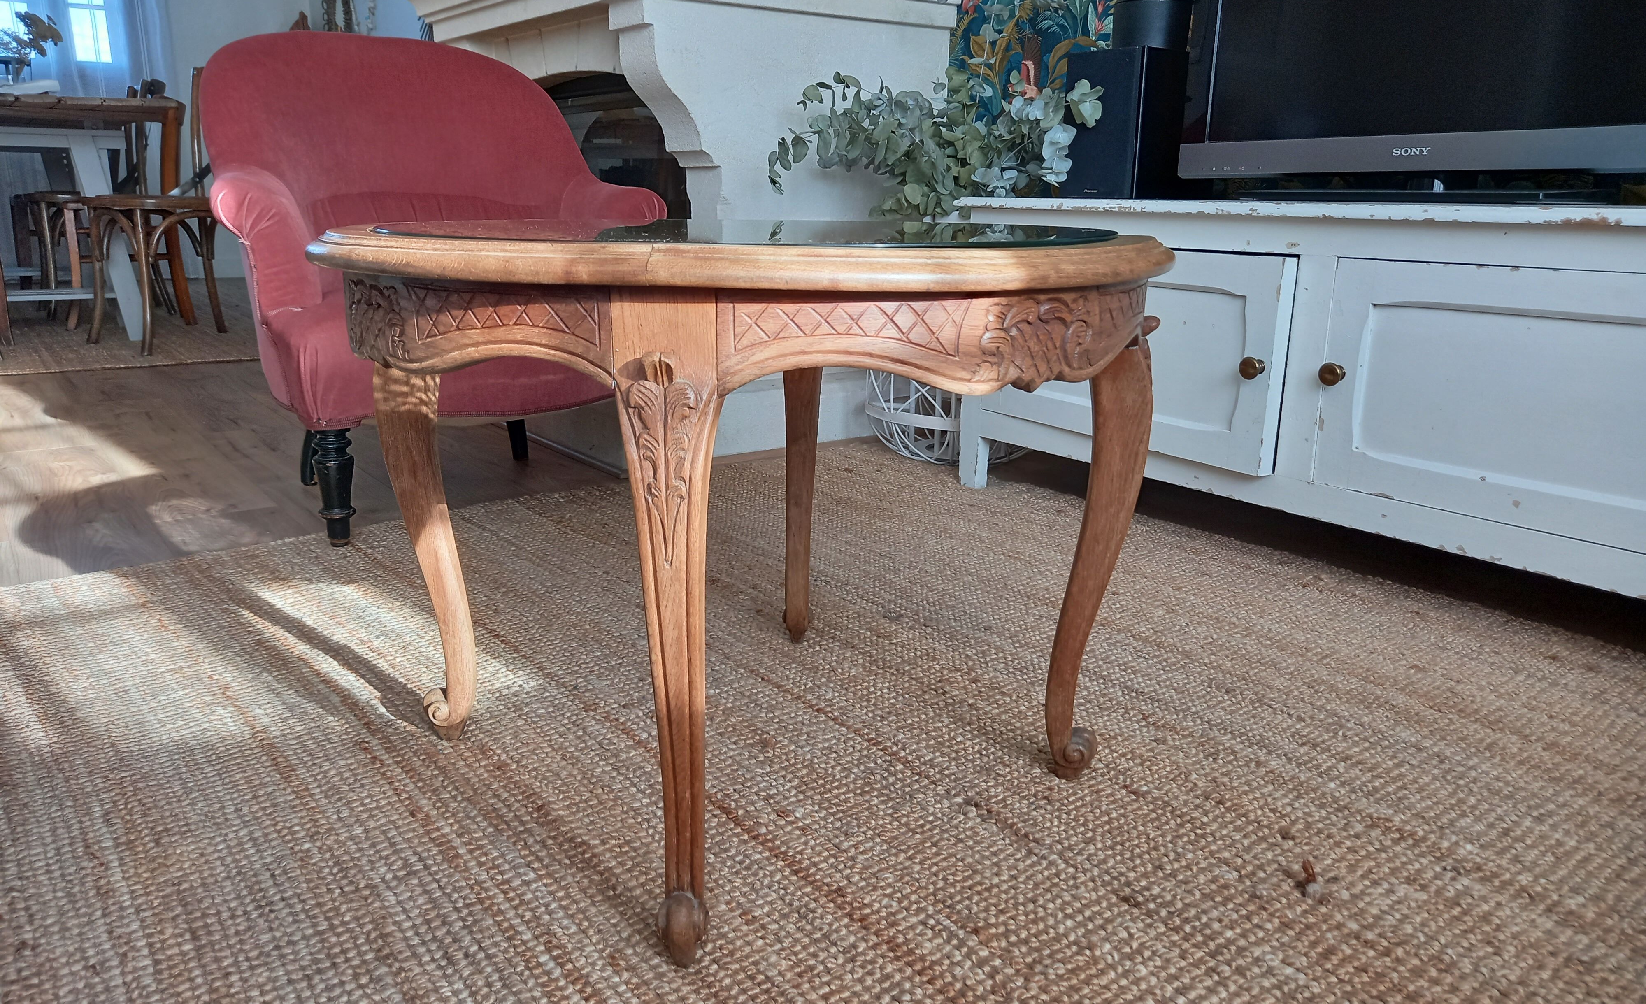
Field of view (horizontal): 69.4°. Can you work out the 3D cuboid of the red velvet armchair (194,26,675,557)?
[{"bbox_3d":[-0.675,-0.407,2.046,0.696,0.781,0.658,-9,18,-33],"label":"red velvet armchair"}]

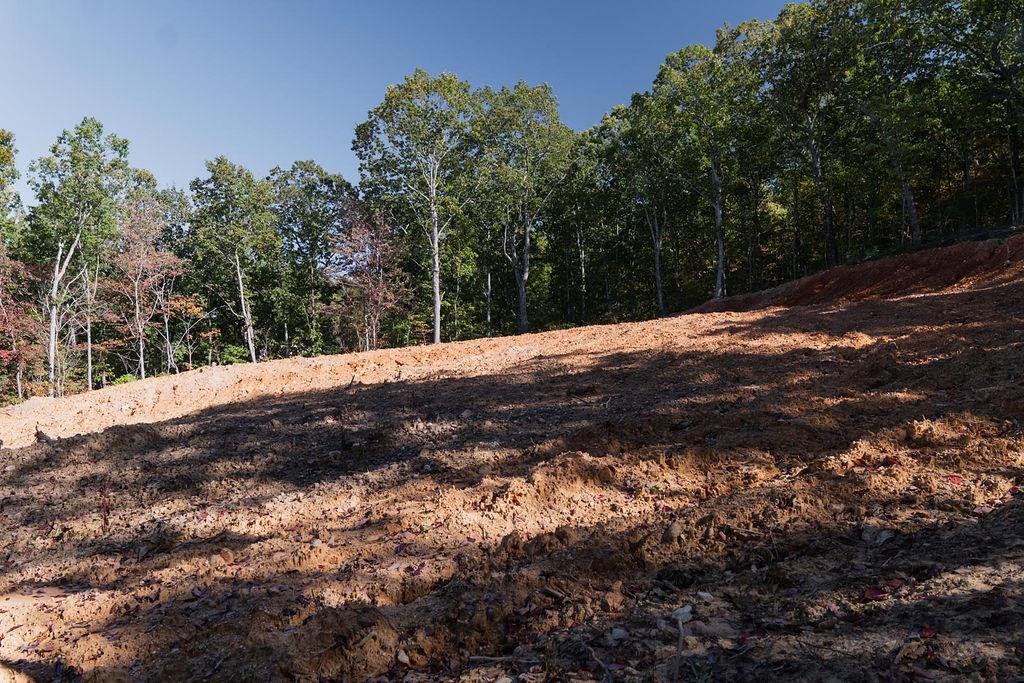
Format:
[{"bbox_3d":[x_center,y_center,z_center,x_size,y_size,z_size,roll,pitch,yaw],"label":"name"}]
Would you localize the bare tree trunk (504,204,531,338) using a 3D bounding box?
[{"bbox_3d":[0.324,-3.594,35.500,1.328,6.489,0.900,-1,-2,0],"label":"bare tree trunk"}]

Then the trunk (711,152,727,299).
[{"bbox_3d":[9.872,-5.546,34.000,0.727,6.980,0.500,-1,-2,0],"label":"trunk"}]

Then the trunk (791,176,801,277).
[{"bbox_3d":[13.553,-5.450,34.000,0.430,4.876,0.400,-1,-2,0],"label":"trunk"}]

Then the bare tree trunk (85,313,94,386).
[{"bbox_3d":[-21.980,0.468,37.000,0.286,3.954,0.300,-1,-2,0],"label":"bare tree trunk"}]

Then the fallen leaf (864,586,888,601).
[{"bbox_3d":[1.589,1.098,3.100,0.105,0.030,0.080,-12,9,0],"label":"fallen leaf"}]

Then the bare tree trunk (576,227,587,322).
[{"bbox_3d":[3.713,-3.526,38.000,0.454,5.236,0.400,-1,-2,0],"label":"bare tree trunk"}]

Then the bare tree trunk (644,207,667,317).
[{"bbox_3d":[7.264,-4.100,36.000,0.947,5.669,0.700,-1,-2,0],"label":"bare tree trunk"}]

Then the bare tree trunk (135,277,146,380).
[{"bbox_3d":[-19.327,-0.676,37.000,0.437,5.411,0.400,-1,-2,0],"label":"bare tree trunk"}]

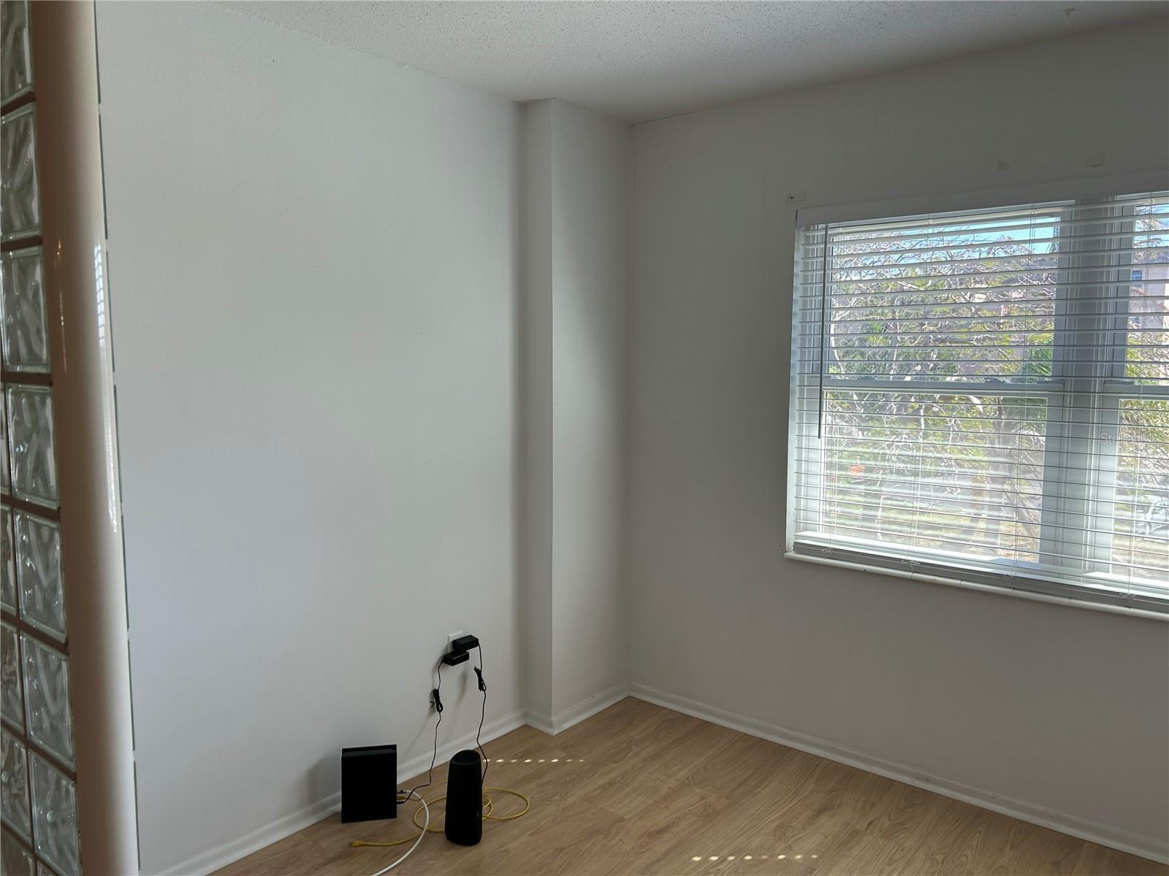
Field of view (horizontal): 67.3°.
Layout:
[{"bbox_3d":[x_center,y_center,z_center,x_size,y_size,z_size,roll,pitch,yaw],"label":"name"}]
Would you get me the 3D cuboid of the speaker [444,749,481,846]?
[{"bbox_3d":[-0.366,1.087,2.657,0.115,0.258,0.115,-1,6,-8],"label":"speaker"}]

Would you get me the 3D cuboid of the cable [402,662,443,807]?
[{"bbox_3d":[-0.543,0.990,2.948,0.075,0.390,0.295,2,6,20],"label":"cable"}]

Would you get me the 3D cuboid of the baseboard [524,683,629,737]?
[{"bbox_3d":[-0.018,1.090,3.618,0.140,0.068,0.500,5,7,40],"label":"baseboard"}]

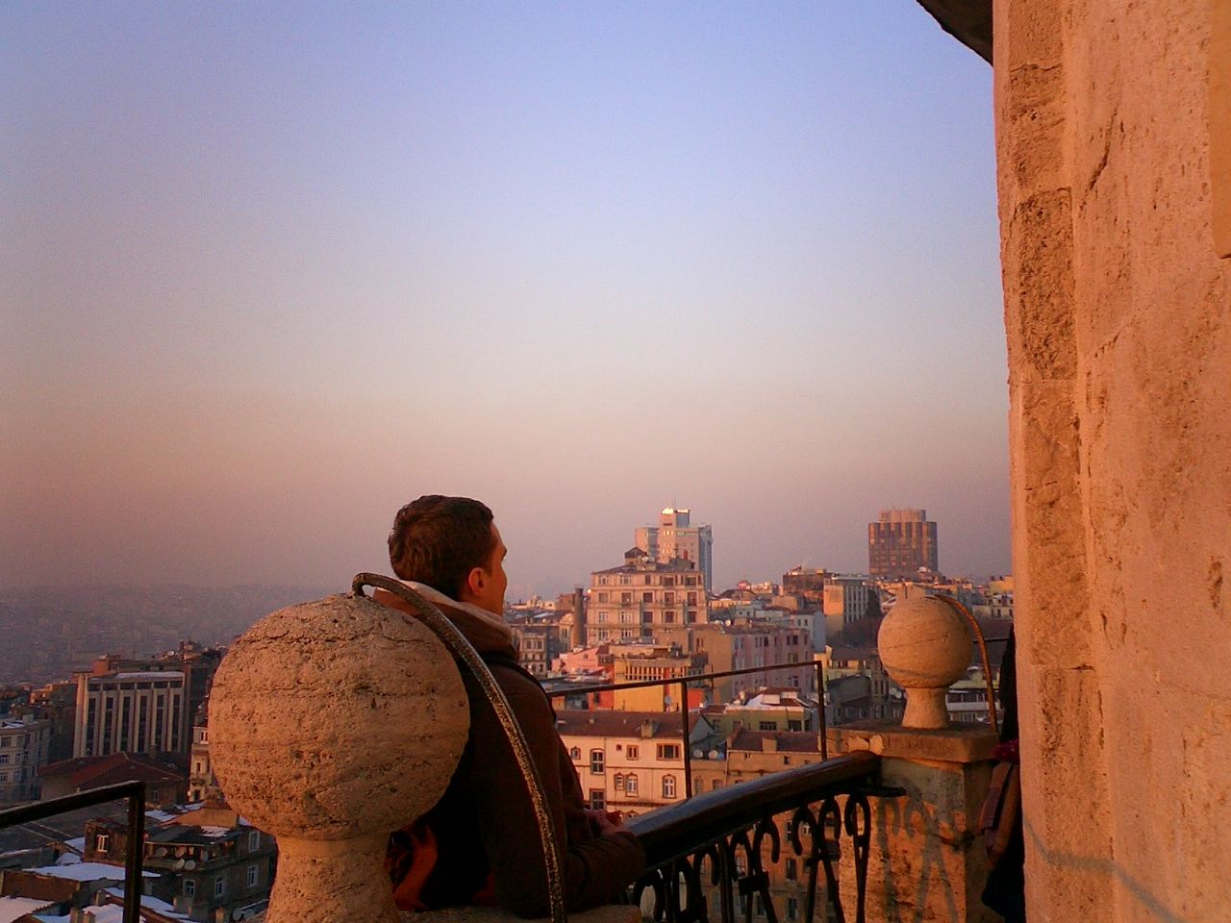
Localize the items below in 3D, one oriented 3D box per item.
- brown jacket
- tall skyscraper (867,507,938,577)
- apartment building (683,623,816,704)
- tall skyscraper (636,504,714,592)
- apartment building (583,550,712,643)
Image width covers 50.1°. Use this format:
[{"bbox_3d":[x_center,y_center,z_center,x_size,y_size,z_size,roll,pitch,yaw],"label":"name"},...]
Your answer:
[{"bbox_3d":[-0.209,0.598,2.406,0.480,0.740,0.520,5,-7,-44],"label":"brown jacket"},{"bbox_3d":[172.240,60.815,787.747,38.000,62.000,36.000,-1,-5,7],"label":"tall skyscraper"},{"bbox_3d":[22.600,36.395,217.573,18.000,18.000,12.000,4,-7,-36],"label":"apartment building"},{"bbox_3d":[28.847,54.853,652.722,34.000,64.000,26.000,-1,-5,14],"label":"tall skyscraper"},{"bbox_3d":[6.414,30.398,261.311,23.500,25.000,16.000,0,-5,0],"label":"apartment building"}]

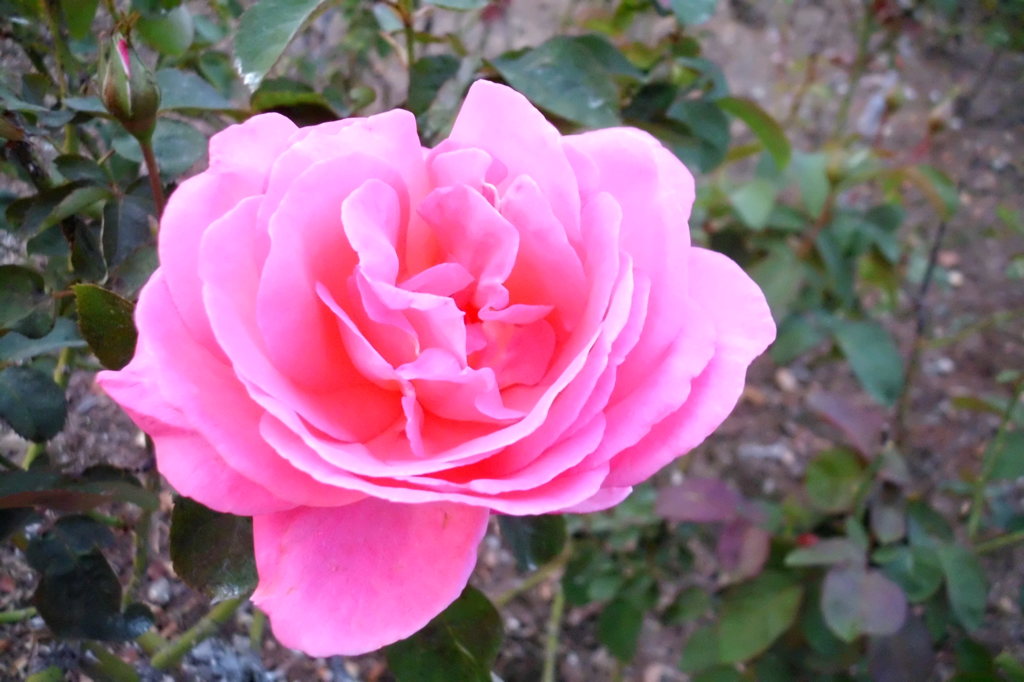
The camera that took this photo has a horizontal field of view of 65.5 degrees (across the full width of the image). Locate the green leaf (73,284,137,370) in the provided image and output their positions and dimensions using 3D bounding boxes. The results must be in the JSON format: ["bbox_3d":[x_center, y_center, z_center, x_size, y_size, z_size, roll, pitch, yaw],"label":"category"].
[{"bbox_3d":[-0.127,-0.004,0.250,0.023,0.007,0.033,-31,76,-16],"label":"green leaf"}]

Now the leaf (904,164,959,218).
[{"bbox_3d":[0.253,-0.090,0.480,0.019,0.012,0.045,-3,53,-26],"label":"leaf"}]

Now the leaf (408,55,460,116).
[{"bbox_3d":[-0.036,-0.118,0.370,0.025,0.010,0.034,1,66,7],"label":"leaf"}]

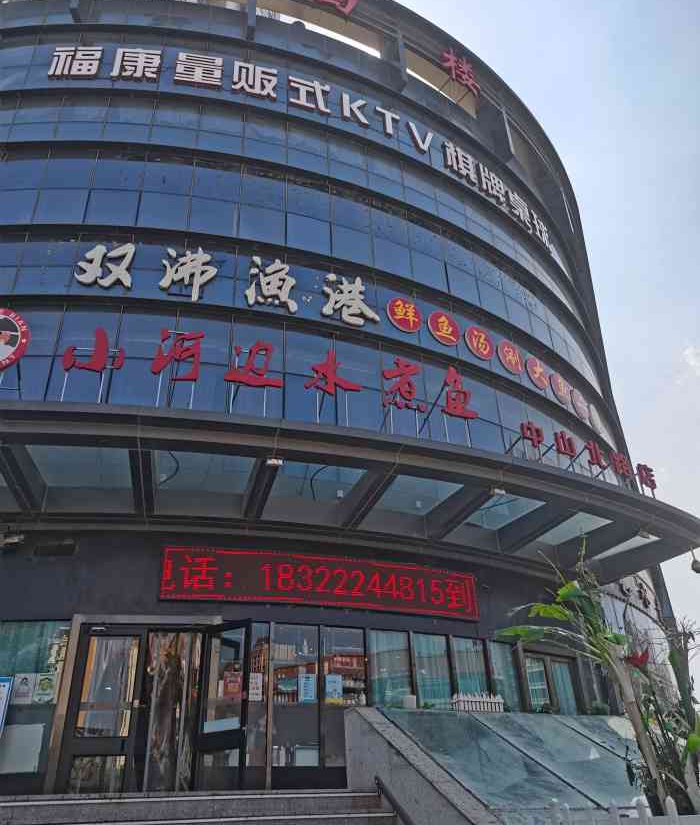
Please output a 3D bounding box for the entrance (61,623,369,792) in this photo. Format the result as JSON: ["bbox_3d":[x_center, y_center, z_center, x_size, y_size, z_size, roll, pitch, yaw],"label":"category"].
[{"bbox_3d":[-1.756,4.101,9.941,4.300,2.300,0.450,6,-31,-14],"label":"entrance"}]

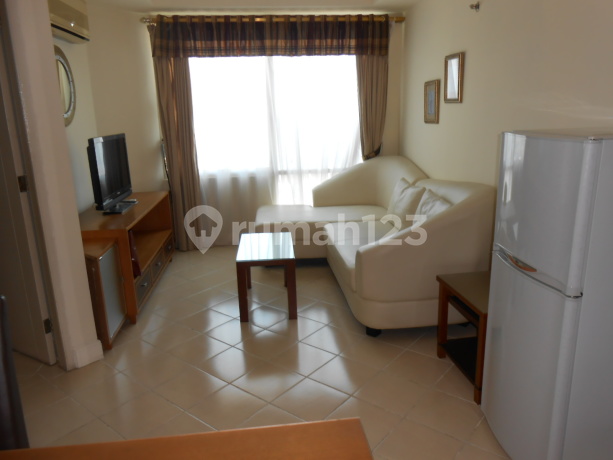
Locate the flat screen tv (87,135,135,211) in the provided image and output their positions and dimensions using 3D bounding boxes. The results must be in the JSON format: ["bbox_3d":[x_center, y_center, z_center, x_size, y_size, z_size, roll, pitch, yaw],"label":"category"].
[{"bbox_3d":[-1.604,-0.475,3.844,0.165,0.600,0.875,-3,14,-7],"label":"flat screen tv"}]

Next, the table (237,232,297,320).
[{"bbox_3d":[-0.305,0.344,3.625,0.415,0.455,0.770,-3,14,-4],"label":"table"}]

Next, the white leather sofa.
[{"bbox_3d":[0.308,-0.031,4.012,1.530,0.960,2.390,-3,14,-5],"label":"white leather sofa"}]

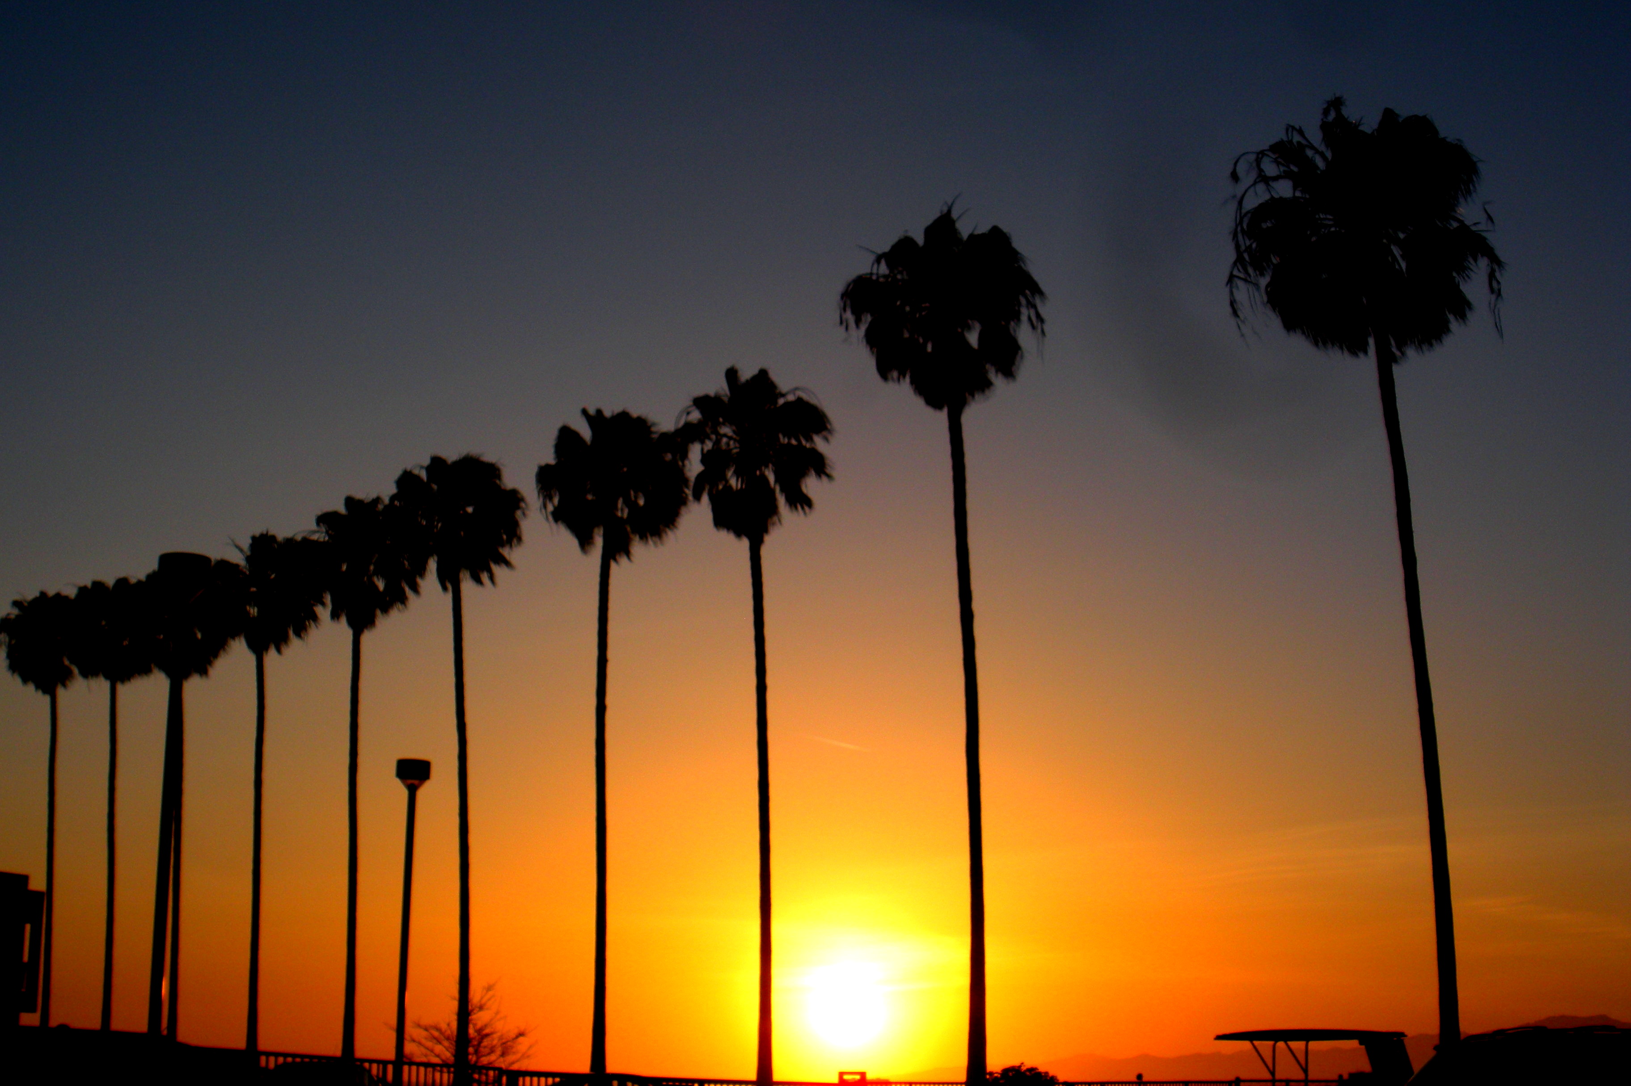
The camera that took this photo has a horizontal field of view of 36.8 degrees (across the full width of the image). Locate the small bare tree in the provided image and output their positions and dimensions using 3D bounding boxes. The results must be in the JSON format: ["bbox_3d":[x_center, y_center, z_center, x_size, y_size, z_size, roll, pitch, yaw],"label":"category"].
[{"bbox_3d":[-9.636,13.912,68.371,3.591,3.415,3.591,0,-13,0],"label":"small bare tree"}]

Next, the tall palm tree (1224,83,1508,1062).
[{"bbox_3d":[9.270,0.621,40.223,4.625,16.942,4.625,0,-13,0],"label":"tall palm tree"}]

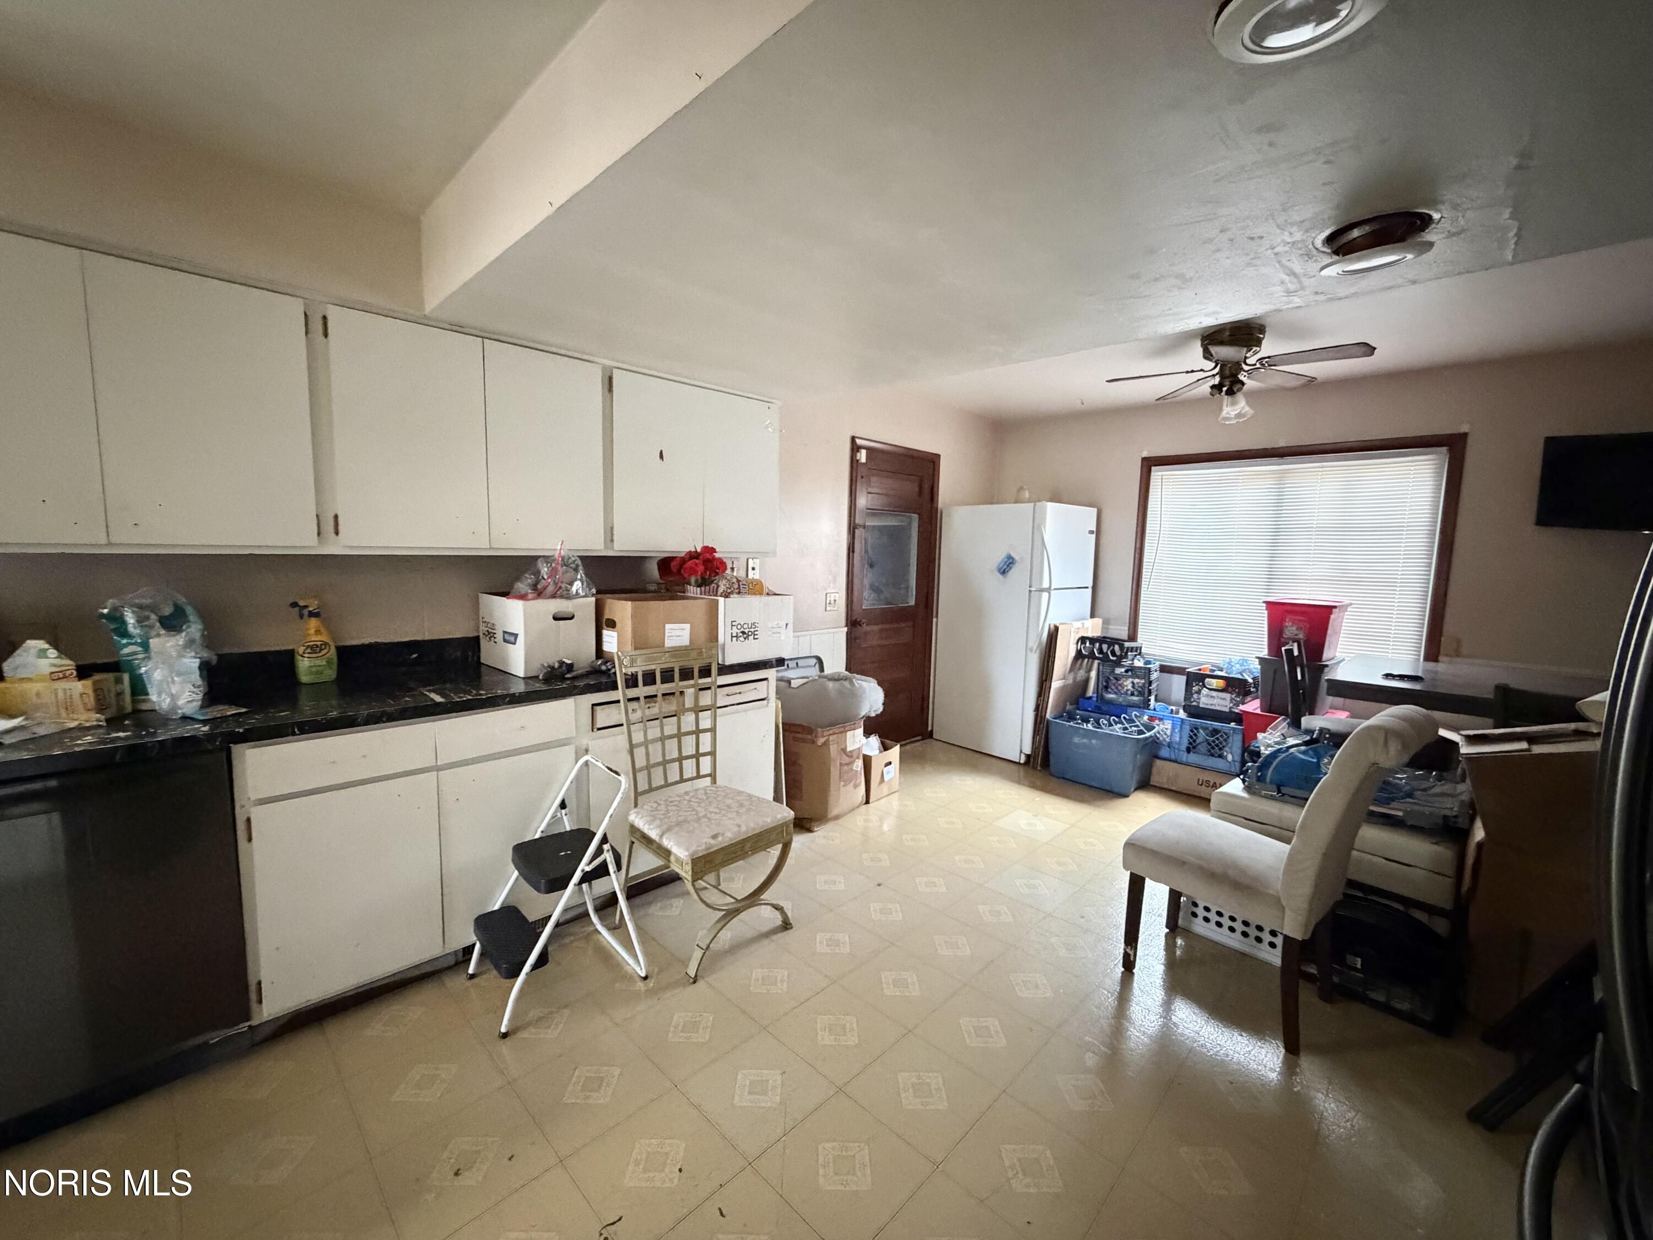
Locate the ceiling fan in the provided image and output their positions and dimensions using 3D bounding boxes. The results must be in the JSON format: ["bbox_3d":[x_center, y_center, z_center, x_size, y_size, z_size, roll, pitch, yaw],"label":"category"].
[{"bbox_3d":[1.855,-1.128,3.091,1.050,0.425,1.050,7,9,44],"label":"ceiling fan"}]

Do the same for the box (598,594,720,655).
[{"bbox_3d":[-0.700,0.045,2.771,0.380,0.275,0.295,-4,8,-41],"label":"box"}]

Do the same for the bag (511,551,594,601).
[{"bbox_3d":[-1.074,-0.173,2.635,0.240,0.215,0.280,7,9,44],"label":"bag"}]

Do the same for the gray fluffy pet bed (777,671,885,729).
[{"bbox_3d":[0.001,0.420,3.615,0.420,0.300,0.680,7,9,44],"label":"gray fluffy pet bed"}]

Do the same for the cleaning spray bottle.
[{"bbox_3d":[-1.701,0.067,2.225,0.072,0.280,0.124,8,9,43],"label":"cleaning spray bottle"}]

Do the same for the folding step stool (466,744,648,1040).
[{"bbox_3d":[-0.870,0.828,2.135,0.440,0.680,0.385,-4,8,-41],"label":"folding step stool"}]

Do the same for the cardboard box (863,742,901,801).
[{"bbox_3d":[0.208,0.855,3.925,0.380,0.278,0.285,8,9,43],"label":"cardboard box"}]

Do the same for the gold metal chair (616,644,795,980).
[{"bbox_3d":[-0.425,0.626,2.411,0.480,1.025,0.480,8,9,43],"label":"gold metal chair"}]

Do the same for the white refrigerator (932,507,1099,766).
[{"bbox_3d":[1.367,0.058,4.881,0.800,1.720,0.775,7,9,44],"label":"white refrigerator"}]

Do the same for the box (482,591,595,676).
[{"bbox_3d":[-1.131,0.042,2.634,0.415,0.273,0.288,6,8,40],"label":"box"}]

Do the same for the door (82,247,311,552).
[{"bbox_3d":[-1.712,-0.572,1.865,0.020,0.722,0.437,7,9,44],"label":"door"}]

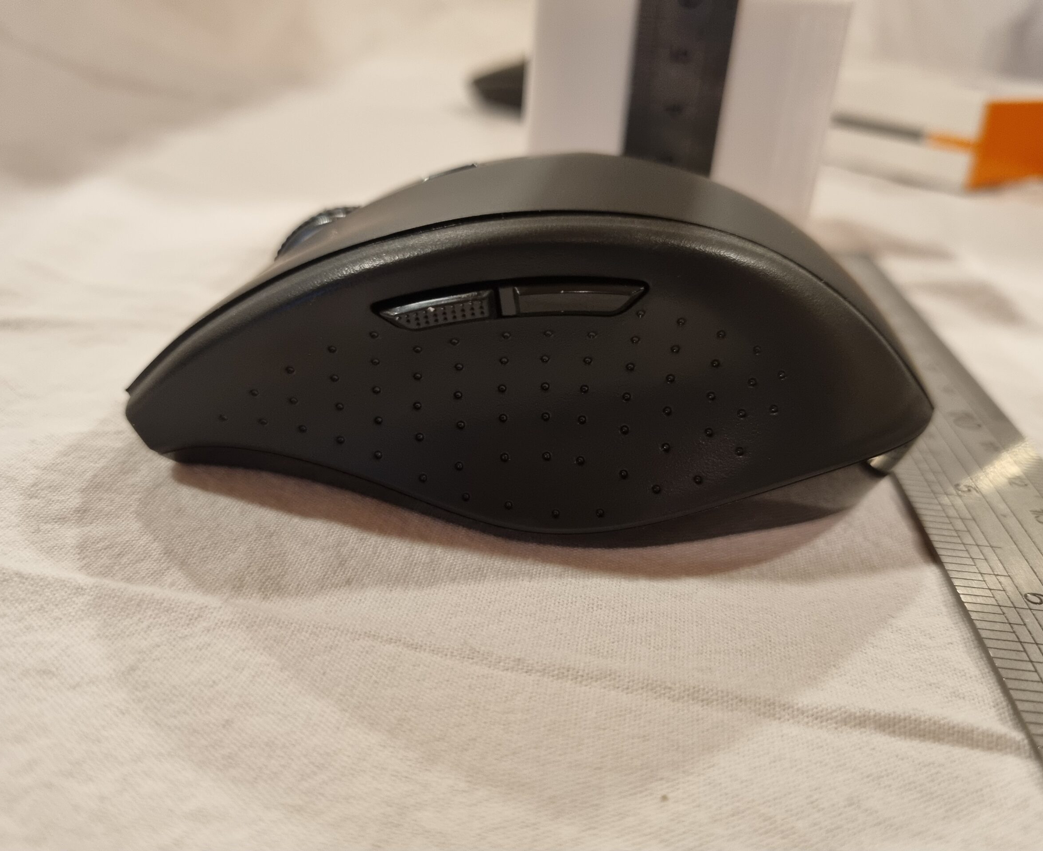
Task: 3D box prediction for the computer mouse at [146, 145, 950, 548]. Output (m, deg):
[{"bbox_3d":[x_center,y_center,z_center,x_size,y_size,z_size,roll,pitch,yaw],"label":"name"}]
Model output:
[{"bbox_3d":[0.004,-0.020,0.133,0.114,0.044,0.073,4,30,3],"label":"computer mouse"}]

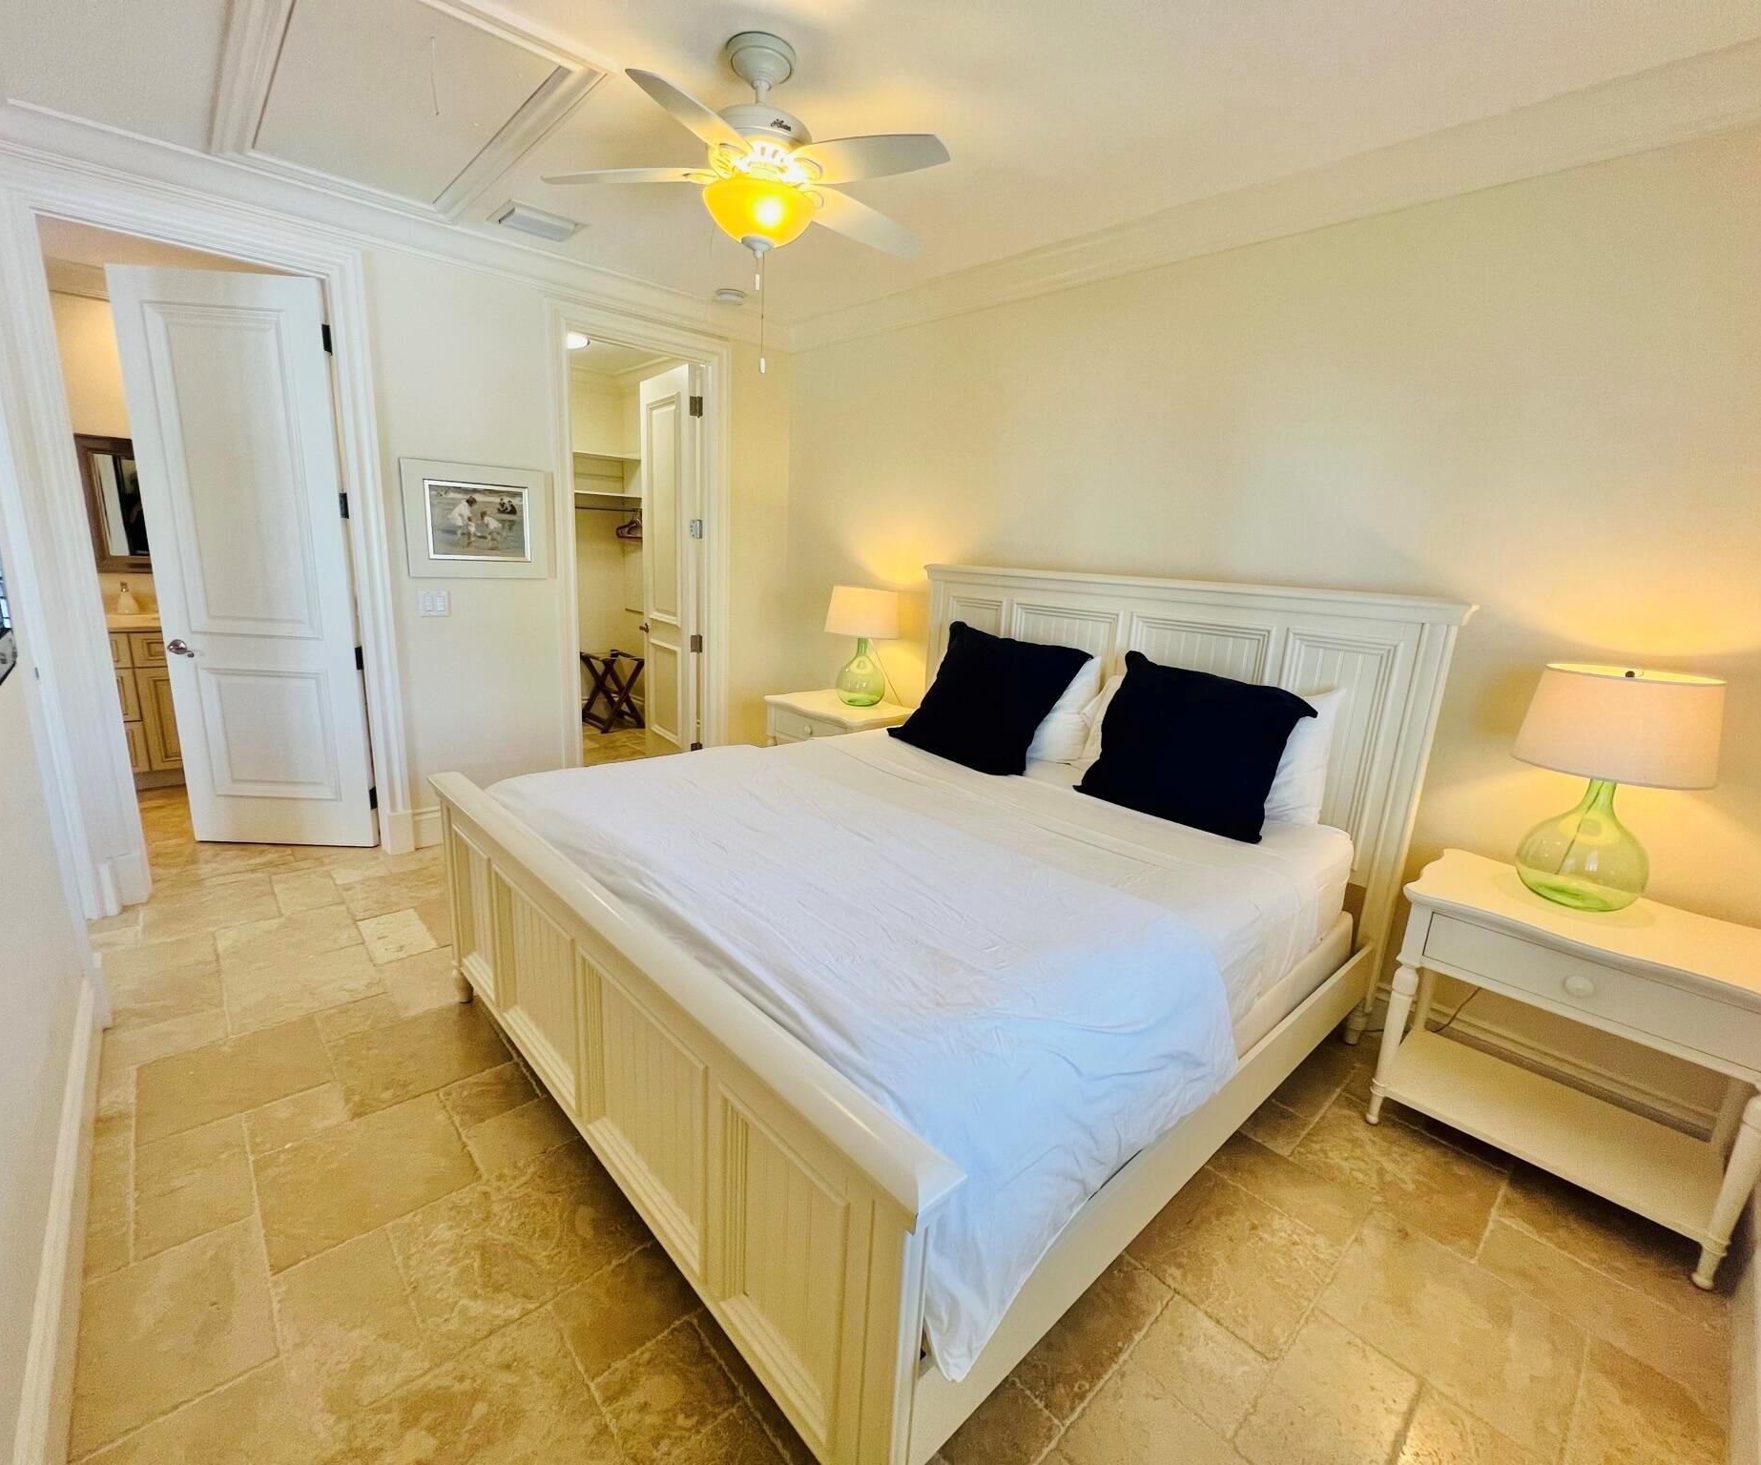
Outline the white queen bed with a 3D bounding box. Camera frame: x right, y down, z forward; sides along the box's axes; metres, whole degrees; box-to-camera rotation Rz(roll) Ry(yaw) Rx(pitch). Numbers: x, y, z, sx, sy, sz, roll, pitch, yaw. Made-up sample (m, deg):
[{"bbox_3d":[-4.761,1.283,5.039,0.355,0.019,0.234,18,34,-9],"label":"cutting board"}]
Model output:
[{"bbox_3d":[0.158,0.249,2.311,2.288,1.440,2.138,-9,19,-43],"label":"white queen bed"}]

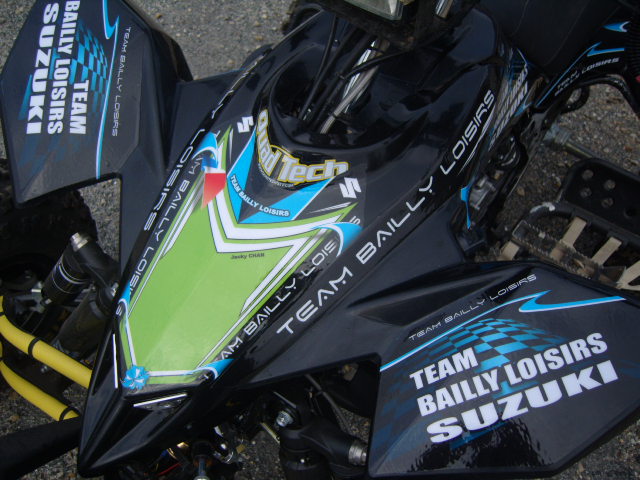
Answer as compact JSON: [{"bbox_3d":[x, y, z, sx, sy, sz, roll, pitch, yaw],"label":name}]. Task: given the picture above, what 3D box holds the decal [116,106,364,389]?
[{"bbox_3d":[-0.121,0.024,0.807,0.245,0.060,0.375,34,93,14],"label":"decal"}]

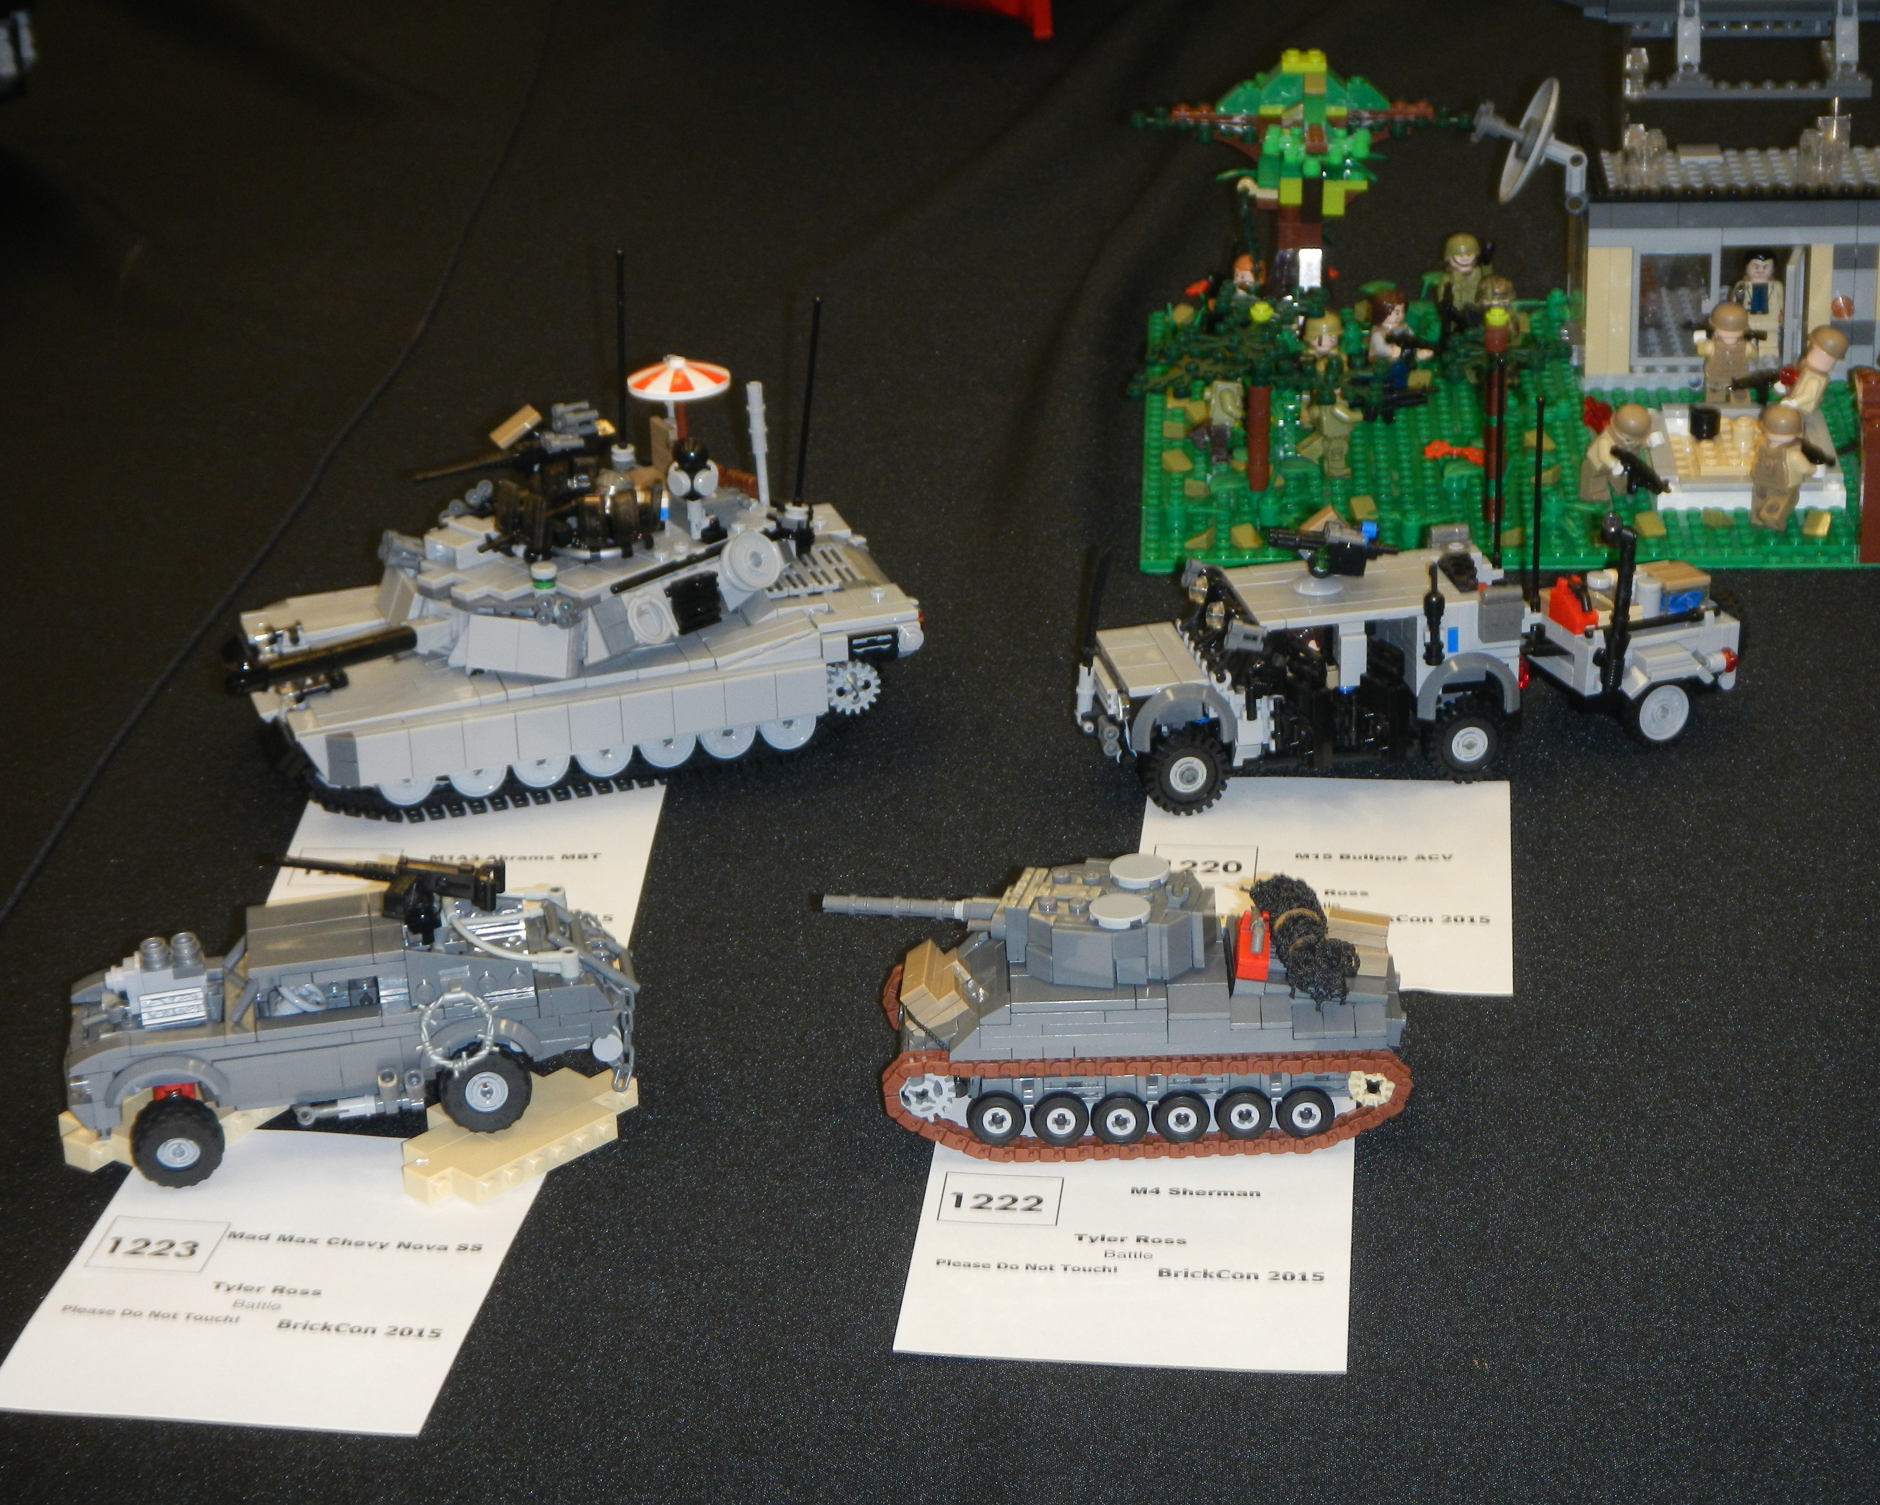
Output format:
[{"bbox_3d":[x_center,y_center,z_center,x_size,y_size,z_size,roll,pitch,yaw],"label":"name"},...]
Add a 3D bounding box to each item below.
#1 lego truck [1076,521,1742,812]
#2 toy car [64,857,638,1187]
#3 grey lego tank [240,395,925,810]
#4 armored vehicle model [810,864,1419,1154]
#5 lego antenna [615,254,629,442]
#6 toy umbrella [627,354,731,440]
[{"bbox_3d":[0.144,-0.039,1.469,0.210,0.079,0.060,-7,25,-12],"label":"lego truck"},{"bbox_3d":[-0.155,0.062,1.263,0.149,0.076,0.056,-6,23,-7],"label":"toy car"},{"bbox_3d":[-0.118,-0.053,1.484,0.211,0.103,0.097,-9,25,-16],"label":"grey lego tank"},{"bbox_3d":[0.046,0.064,1.265,0.152,0.065,0.063,-2,24,-1],"label":"armored vehicle model"},{"bbox_3d":[-0.099,-0.125,1.499,0.004,0.065,0.004,-9,25,-16],"label":"lego antenna"},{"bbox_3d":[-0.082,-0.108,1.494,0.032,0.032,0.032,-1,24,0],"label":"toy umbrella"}]

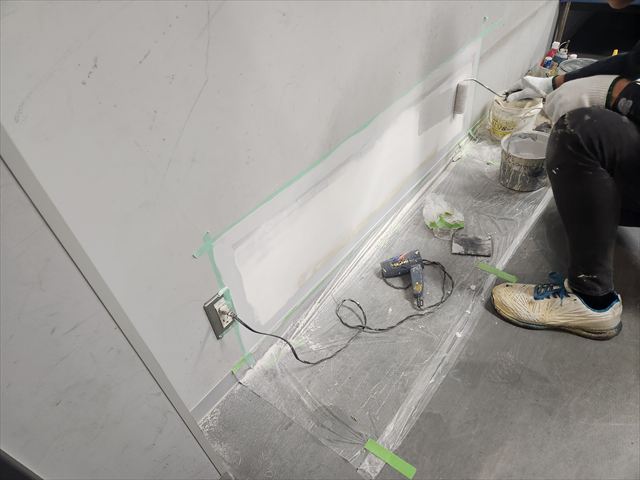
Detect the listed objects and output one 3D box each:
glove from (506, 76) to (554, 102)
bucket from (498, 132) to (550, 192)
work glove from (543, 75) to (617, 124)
[{"bbox_3d":[0.767,-0.549,1.550,0.165,0.075,0.088,-6,40,20],"label":"glove"},{"bbox_3d":[0.781,-0.290,1.607,0.204,0.147,0.204,-4,42,3],"label":"bucket"},{"bbox_3d":[0.658,-0.346,1.070,0.170,0.100,0.095,0,39,33],"label":"work glove"}]

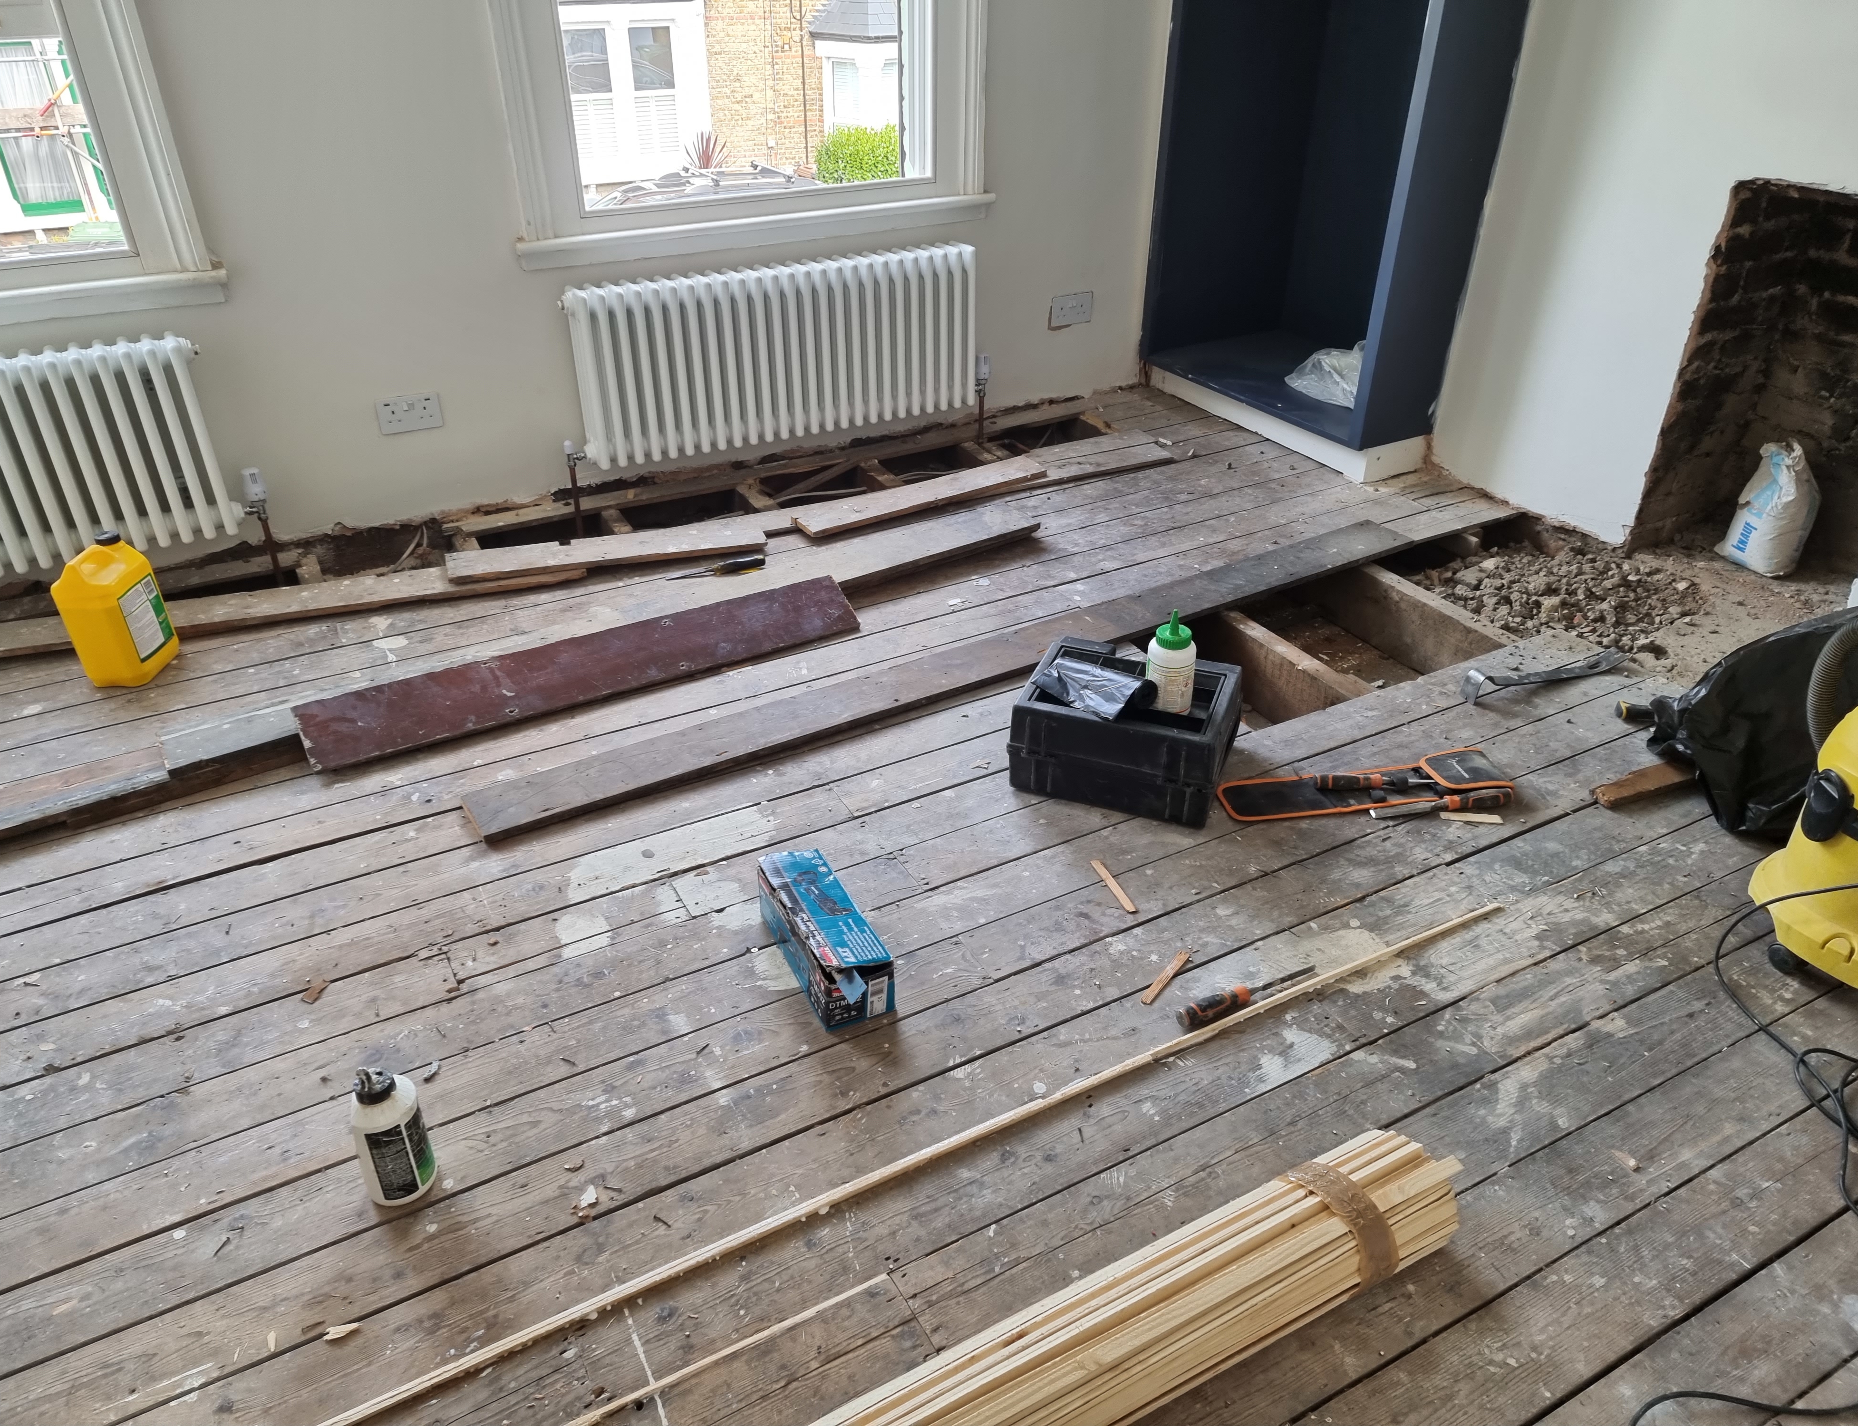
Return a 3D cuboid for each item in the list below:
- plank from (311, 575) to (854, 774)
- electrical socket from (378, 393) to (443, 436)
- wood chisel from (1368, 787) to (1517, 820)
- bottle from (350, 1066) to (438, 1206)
[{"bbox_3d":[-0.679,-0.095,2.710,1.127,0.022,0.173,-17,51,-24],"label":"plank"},{"bbox_3d":[-1.279,-0.737,3.251,0.147,0.087,0.011,-16,36,-23],"label":"electrical socket"},{"bbox_3d":[0.916,0.165,2.347,0.262,0.029,0.030,-6,33,-5],"label":"wood chisel"},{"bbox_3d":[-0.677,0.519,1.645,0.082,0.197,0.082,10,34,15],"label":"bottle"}]

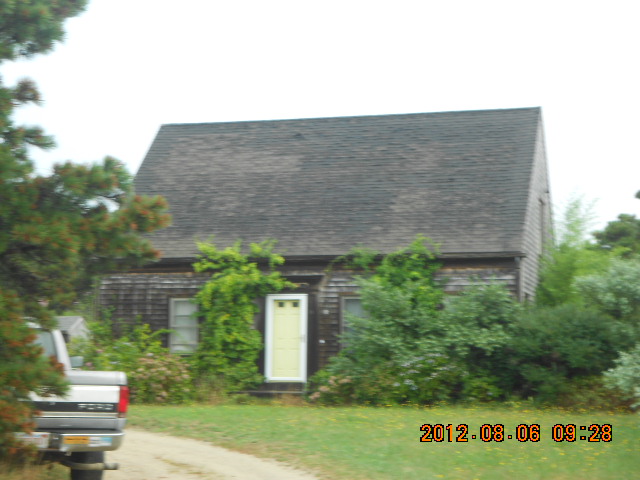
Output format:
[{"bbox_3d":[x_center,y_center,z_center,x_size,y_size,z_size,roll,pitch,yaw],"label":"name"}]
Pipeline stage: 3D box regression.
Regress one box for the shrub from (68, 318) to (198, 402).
[{"bbox_3d":[-4.101,2.569,30.547,2.700,1.765,2.100,0,-4,-8],"label":"shrub"}]

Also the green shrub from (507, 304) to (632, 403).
[{"bbox_3d":[5.349,2.401,30.041,2.650,1.958,2.300,-1,-4,10],"label":"green shrub"}]

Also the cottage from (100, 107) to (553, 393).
[{"bbox_3d":[0.677,0.275,36.684,10.231,7.048,8.775,-1,-4,14],"label":"cottage"}]

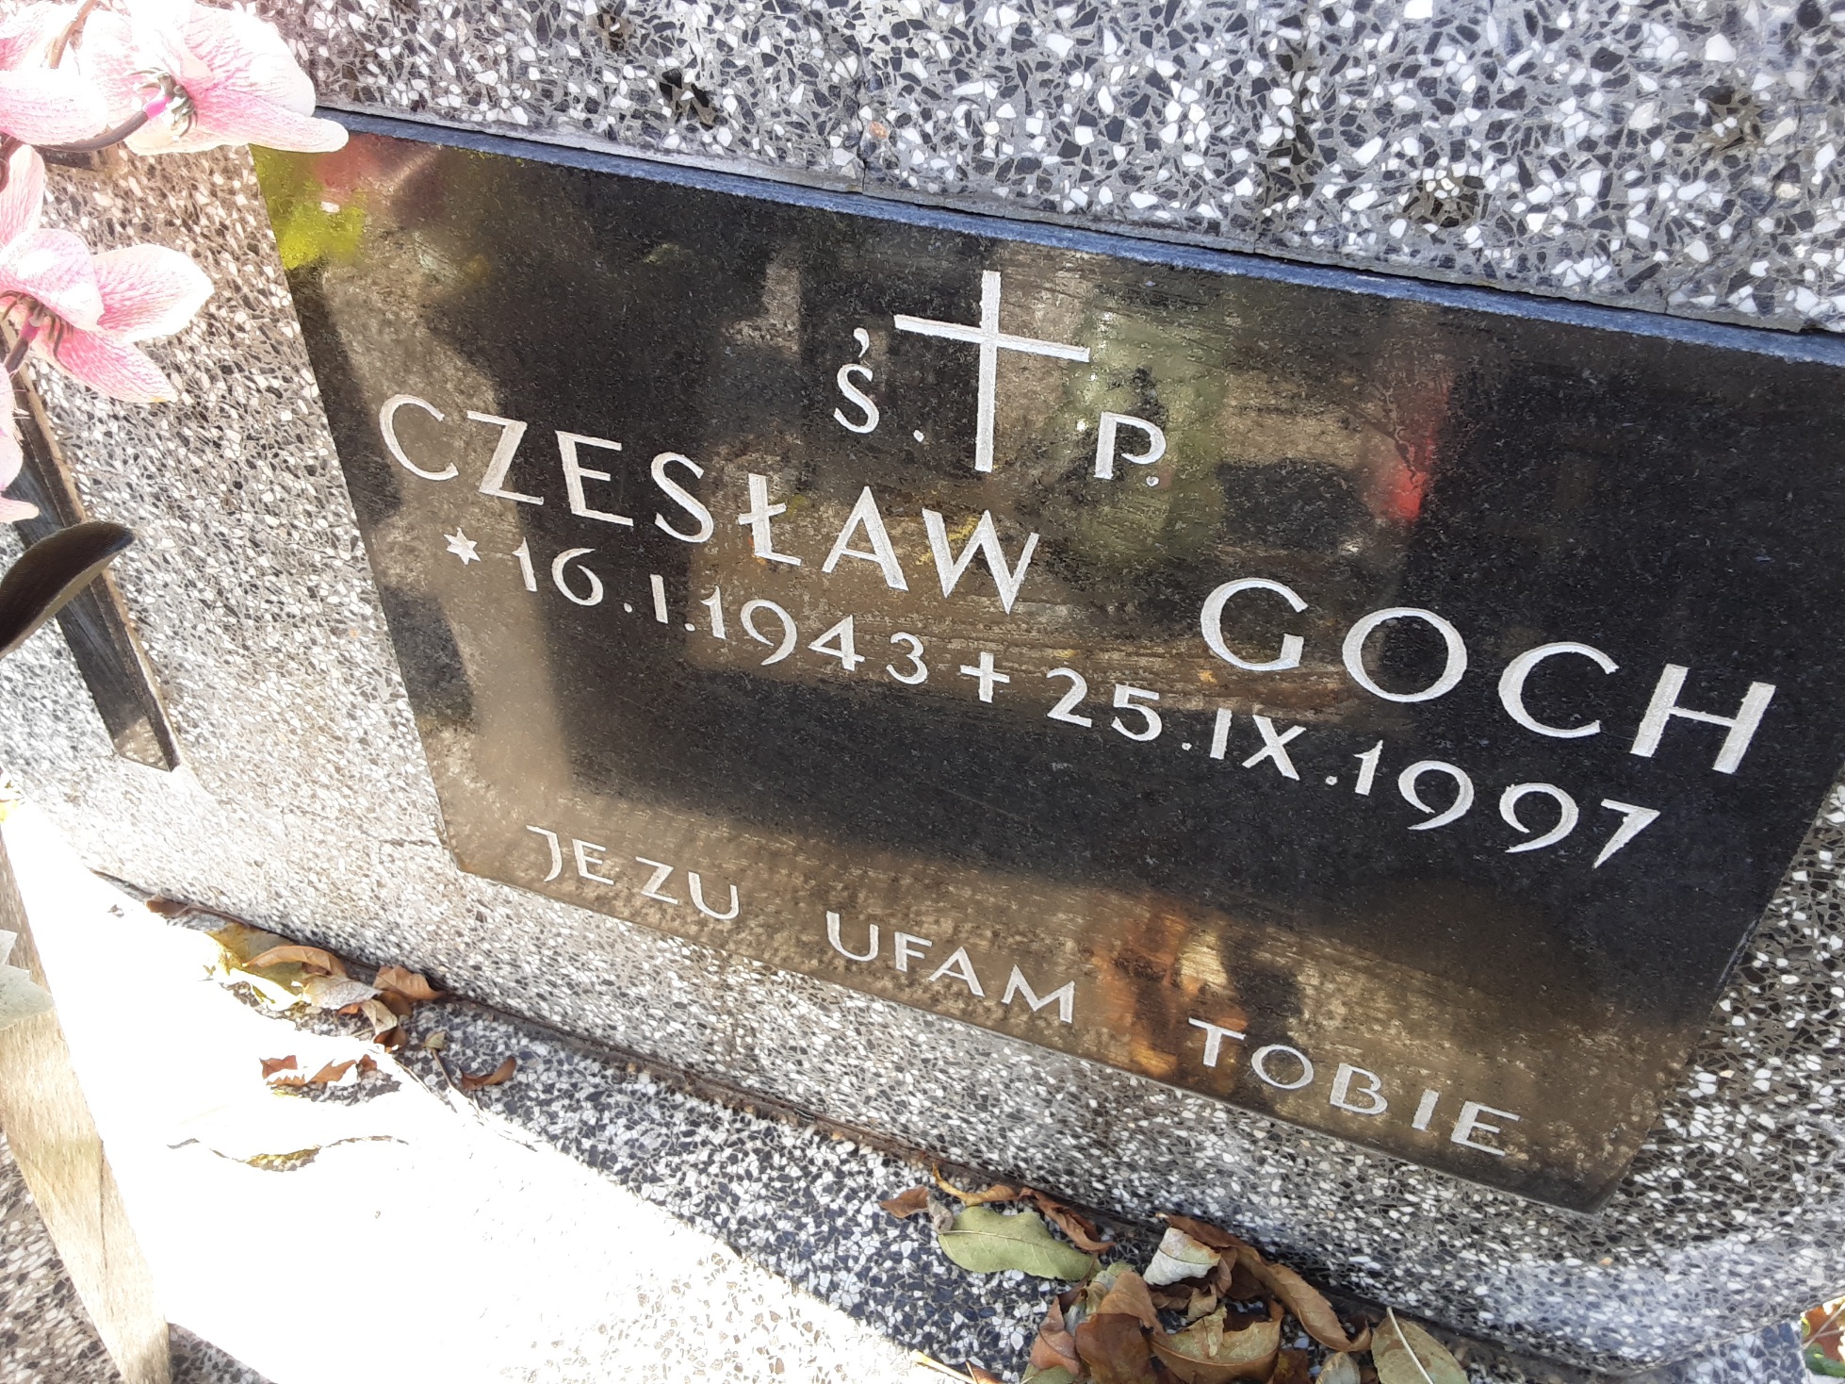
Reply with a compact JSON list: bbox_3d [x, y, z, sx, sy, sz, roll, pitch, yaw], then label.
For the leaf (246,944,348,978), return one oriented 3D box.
[{"bbox_3d":[-0.434,0.186,1.036,0.071,0.017,0.018,5,40,5],"label":"leaf"}]

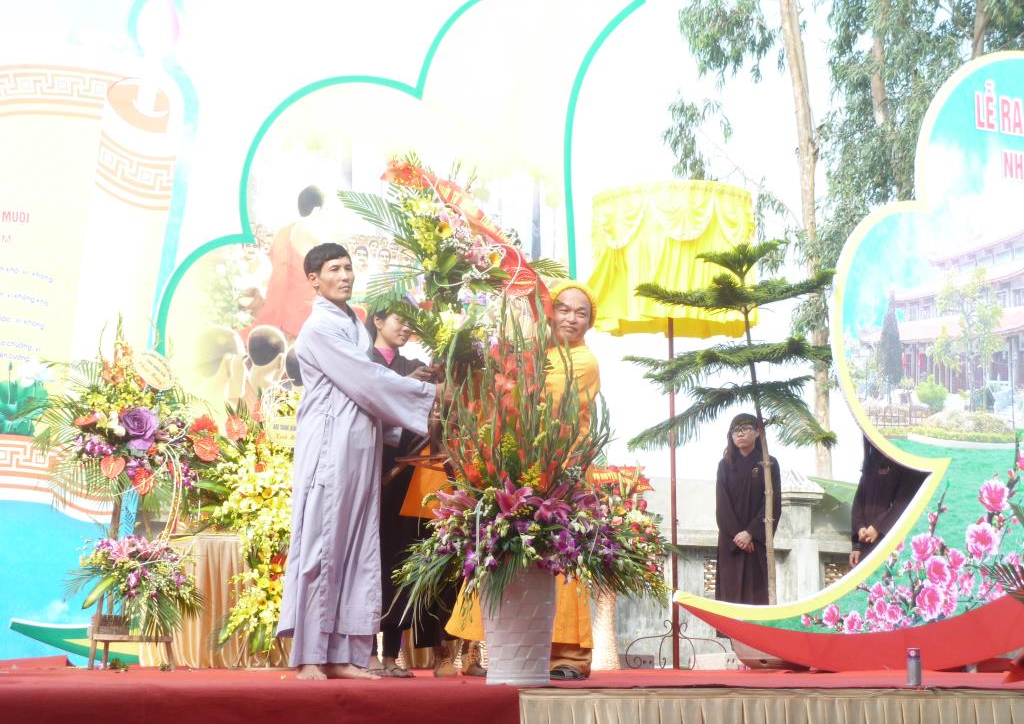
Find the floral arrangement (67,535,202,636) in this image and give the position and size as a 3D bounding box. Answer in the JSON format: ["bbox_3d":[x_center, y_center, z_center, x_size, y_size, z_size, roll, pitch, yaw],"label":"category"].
[{"bbox_3d":[-1.764,1.030,9.145,0.633,0.468,0.450,1,-8,-6],"label":"floral arrangement"}]

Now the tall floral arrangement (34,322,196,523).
[{"bbox_3d":[-1.857,0.270,9.248,0.771,0.919,0.500,1,-8,-6],"label":"tall floral arrangement"}]

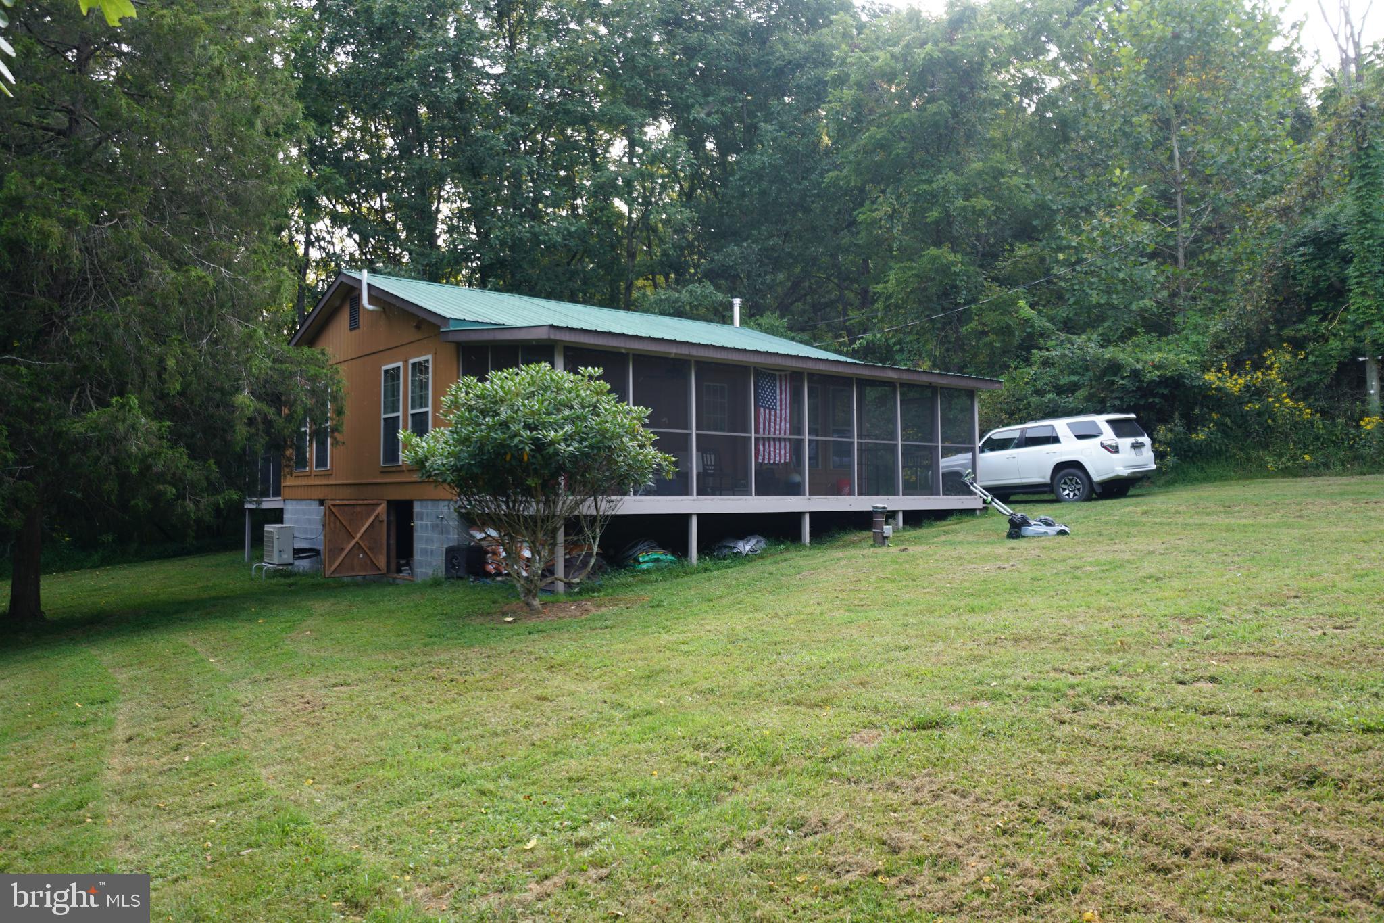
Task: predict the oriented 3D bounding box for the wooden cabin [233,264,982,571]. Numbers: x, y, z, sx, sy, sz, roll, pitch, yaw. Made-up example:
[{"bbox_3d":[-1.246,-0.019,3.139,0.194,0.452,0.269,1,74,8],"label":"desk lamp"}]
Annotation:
[{"bbox_3d":[-2.242,-0.753,21.358,10.450,5.940,14.620,2,-3,-39],"label":"wooden cabin"}]

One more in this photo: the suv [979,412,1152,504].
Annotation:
[{"bbox_3d":[7.600,0.030,21.500,1.920,1.810,4.830,-2,-1,-42],"label":"suv"}]

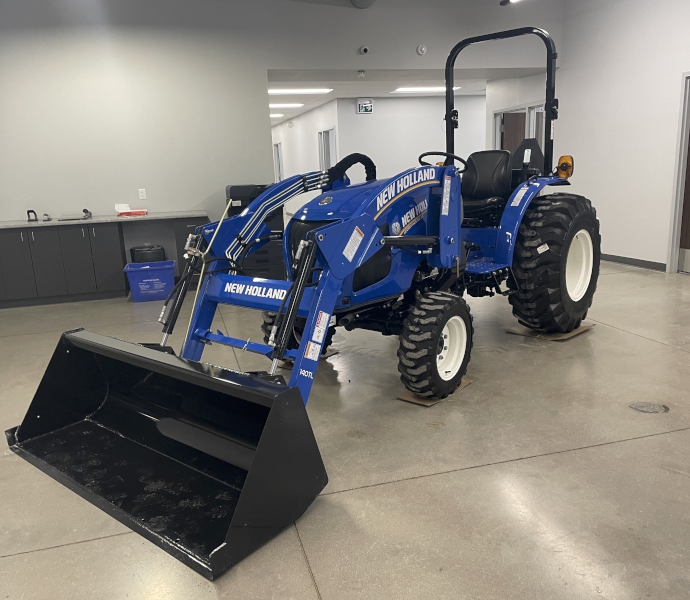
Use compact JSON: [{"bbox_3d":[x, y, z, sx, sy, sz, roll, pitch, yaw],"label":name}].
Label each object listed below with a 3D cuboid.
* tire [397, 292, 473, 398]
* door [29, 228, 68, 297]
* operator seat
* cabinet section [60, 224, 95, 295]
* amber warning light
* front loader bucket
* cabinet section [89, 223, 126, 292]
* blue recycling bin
[{"bbox_3d":[0.553,0.271,3.596,0.210,0.632,0.632,7,16,37],"label":"tire"},{"bbox_3d":[-3.245,-0.425,6.575,0.300,0.775,0.025,-6,13,-15],"label":"door"},{"bbox_3d":[1.078,-0.947,4.896,0.480,0.520,0.520,9,17,40],"label":"operator seat"},{"bbox_3d":[-2.954,-0.455,6.652,0.300,0.775,0.025,-6,13,-15],"label":"cabinet section"},{"bbox_3d":[1.721,-1.031,4.683,0.105,0.170,0.070,9,17,40],"label":"amber warning light"},{"bbox_3d":[-0.929,0.544,2.808,1.700,0.570,0.640,9,17,40],"label":"front loader bucket"},{"bbox_3d":[-2.662,-0.484,6.728,0.300,0.775,0.025,-6,13,-15],"label":"cabinet section"},{"bbox_3d":[-2.154,-0.203,6.731,0.530,0.400,0.340,-6,13,-15],"label":"blue recycling bin"}]

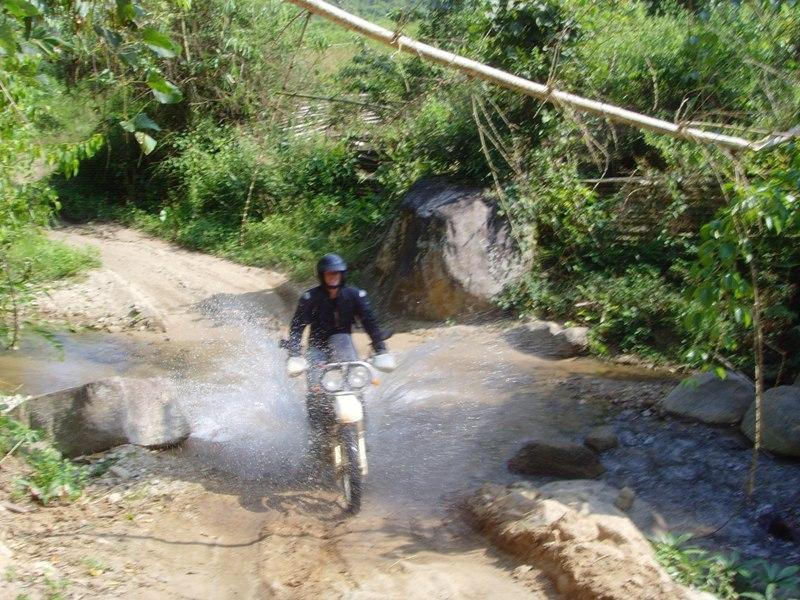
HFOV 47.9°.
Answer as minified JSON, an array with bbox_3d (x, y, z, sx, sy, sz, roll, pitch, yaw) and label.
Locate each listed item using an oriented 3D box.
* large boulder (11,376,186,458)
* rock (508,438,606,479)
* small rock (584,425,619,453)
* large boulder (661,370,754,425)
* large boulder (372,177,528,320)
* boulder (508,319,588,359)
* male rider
[{"bbox_3d":[-2.500,0.958,7.695,1.400,0.560,0.700,-2,9,-12],"label":"large boulder"},{"bbox_3d":[1.260,1.264,7.237,0.740,0.260,0.450,2,9,12],"label":"rock"},{"bbox_3d":[1.700,1.193,7.681,0.270,0.220,0.250,0,9,0],"label":"small rock"},{"bbox_3d":[3.030,0.902,8.749,0.900,0.500,0.680,4,10,25],"label":"large boulder"},{"bbox_3d":[0.770,-0.817,13.438,2.050,2.070,1.700,2,9,15],"label":"large boulder"},{"bbox_3d":[1.870,0.488,11.619,1.000,0.420,0.700,5,10,28],"label":"boulder"},{"bbox_3d":[-0.470,0.312,6.884,0.750,1.330,0.780,-2,9,-10],"label":"male rider"}]

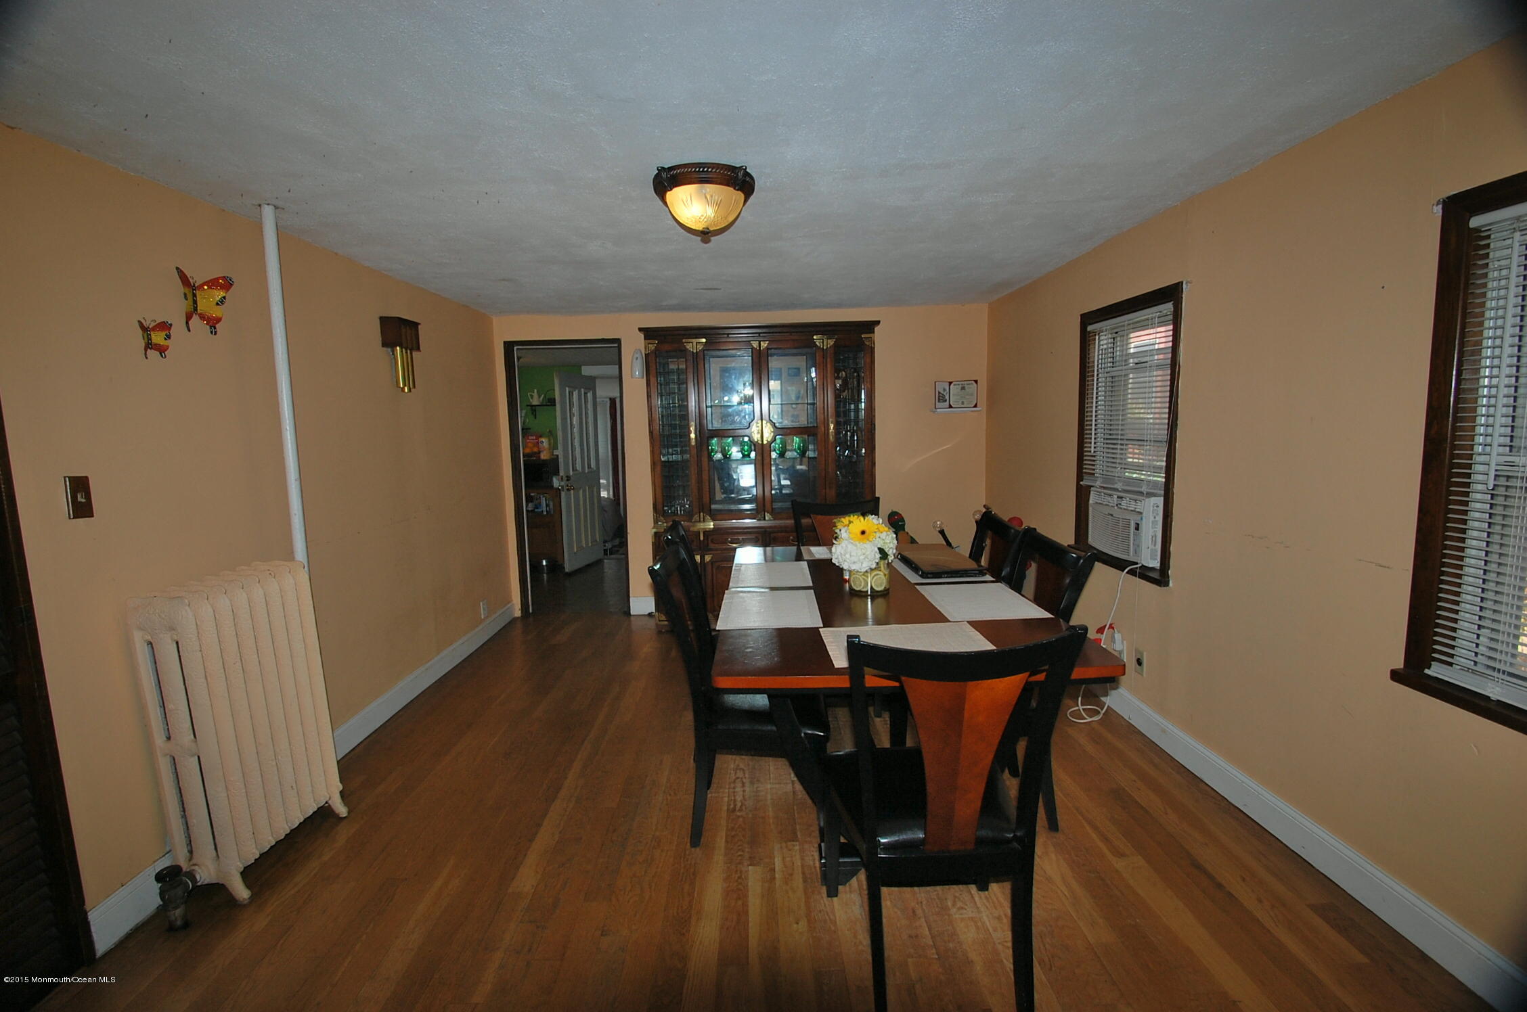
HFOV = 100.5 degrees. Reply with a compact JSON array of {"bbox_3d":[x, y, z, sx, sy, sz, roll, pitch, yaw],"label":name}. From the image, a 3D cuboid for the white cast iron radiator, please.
[{"bbox_3d":[-1.715,0.719,2.115,0.215,0.970,0.480,-2,7,-1],"label":"white cast iron radiator"}]

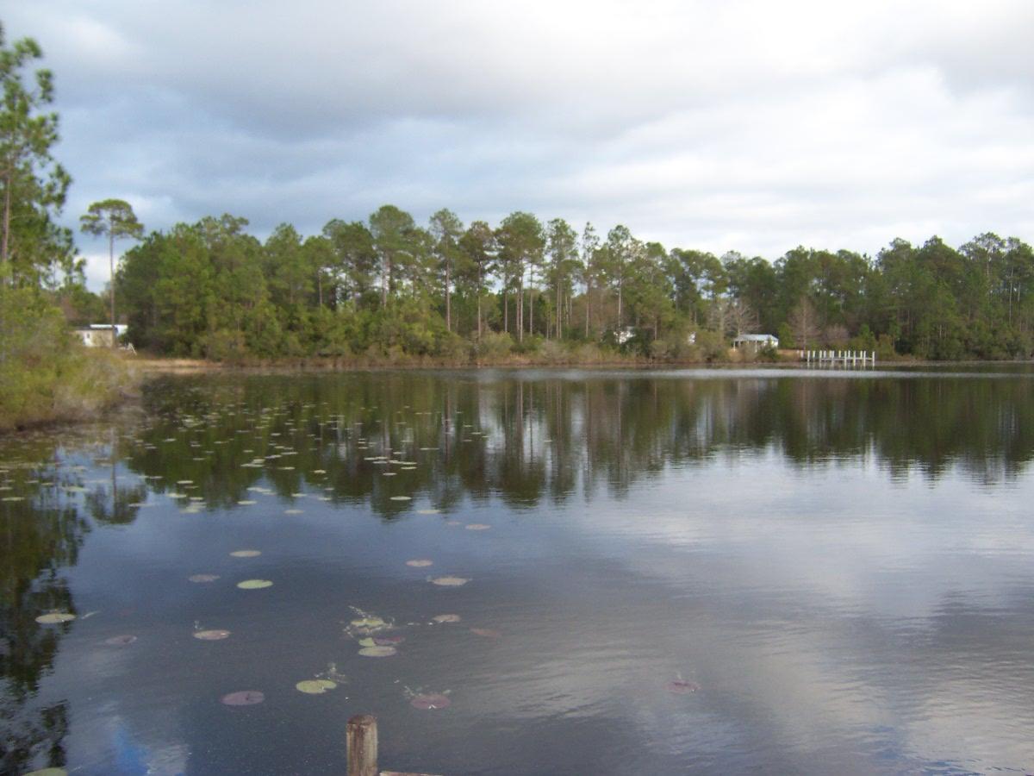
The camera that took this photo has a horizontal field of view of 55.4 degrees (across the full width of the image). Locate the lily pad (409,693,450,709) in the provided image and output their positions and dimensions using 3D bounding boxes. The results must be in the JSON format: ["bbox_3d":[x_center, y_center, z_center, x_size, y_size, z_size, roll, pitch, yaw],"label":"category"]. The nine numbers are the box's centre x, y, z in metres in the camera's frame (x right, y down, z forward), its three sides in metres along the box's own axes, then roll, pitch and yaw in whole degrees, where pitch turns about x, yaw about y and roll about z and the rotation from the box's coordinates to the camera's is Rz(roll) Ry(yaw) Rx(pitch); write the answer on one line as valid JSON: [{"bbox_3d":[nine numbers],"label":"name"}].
[{"bbox_3d":[-0.507,1.837,5.776,0.222,0.020,0.232,0,2,0],"label":"lily pad"}]

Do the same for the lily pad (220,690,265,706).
[{"bbox_3d":[-1.621,1.835,5.833,0.255,0.020,0.248,0,2,0],"label":"lily pad"}]

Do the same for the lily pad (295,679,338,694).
[{"bbox_3d":[-1.226,1.827,6.032,0.248,0.020,0.246,0,2,0],"label":"lily pad"}]

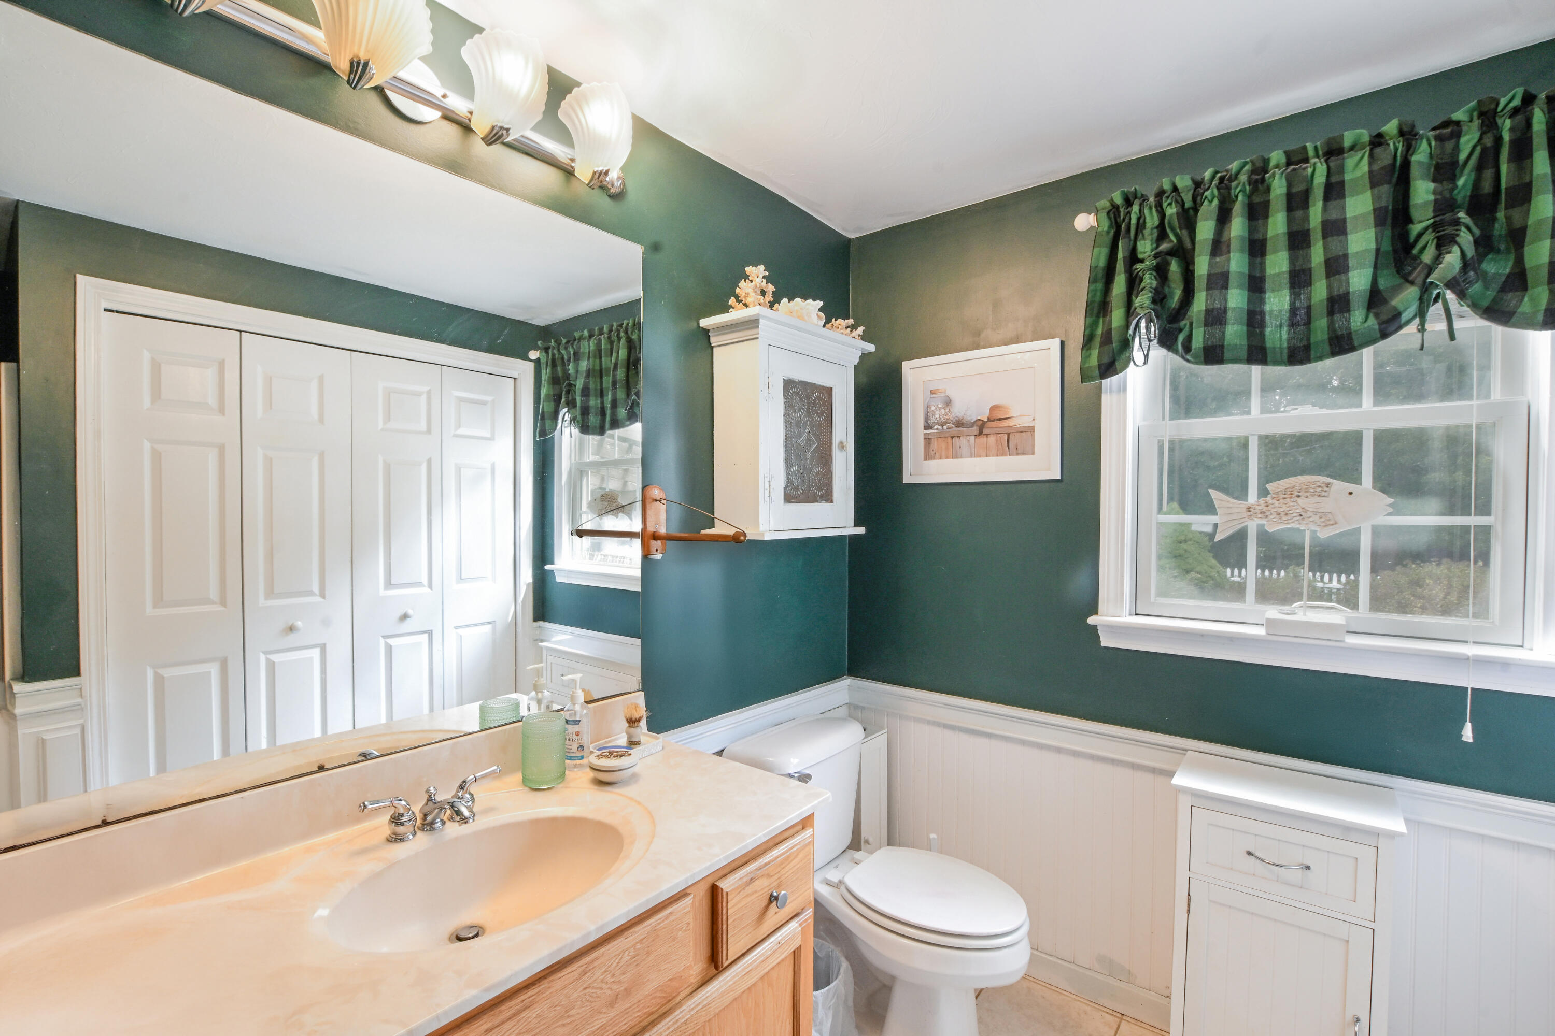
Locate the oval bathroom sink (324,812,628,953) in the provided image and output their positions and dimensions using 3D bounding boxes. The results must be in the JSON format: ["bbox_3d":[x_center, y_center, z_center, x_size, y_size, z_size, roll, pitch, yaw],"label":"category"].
[{"bbox_3d":[-0.439,0.613,0.995,0.347,0.131,0.419,1,1,41],"label":"oval bathroom sink"}]

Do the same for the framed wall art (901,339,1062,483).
[{"bbox_3d":[0.615,-0.316,2.016,0.499,0.405,0.022,1,1,37],"label":"framed wall art"}]

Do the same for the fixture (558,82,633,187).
[{"bbox_3d":[-0.384,-0.810,1.401,0.121,0.167,0.151,1,1,41],"label":"fixture"}]

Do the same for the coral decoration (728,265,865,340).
[{"bbox_3d":[0.051,-0.597,1.847,0.141,0.151,0.485,1,1,41],"label":"coral decoration"}]

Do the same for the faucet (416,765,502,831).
[{"bbox_3d":[-0.551,0.506,1.155,0.128,0.076,0.151,1,1,41],"label":"faucet"}]

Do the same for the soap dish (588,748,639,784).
[{"bbox_3d":[-0.344,0.518,1.354,0.101,0.049,0.101,0,1,0],"label":"soap dish"}]

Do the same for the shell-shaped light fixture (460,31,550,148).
[{"bbox_3d":[-0.522,-0.809,1.241,0.121,0.167,0.151,1,1,41],"label":"shell-shaped light fixture"}]

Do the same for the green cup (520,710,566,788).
[{"bbox_3d":[-0.485,0.475,1.337,0.089,0.133,0.089,0,1,0],"label":"green cup"}]

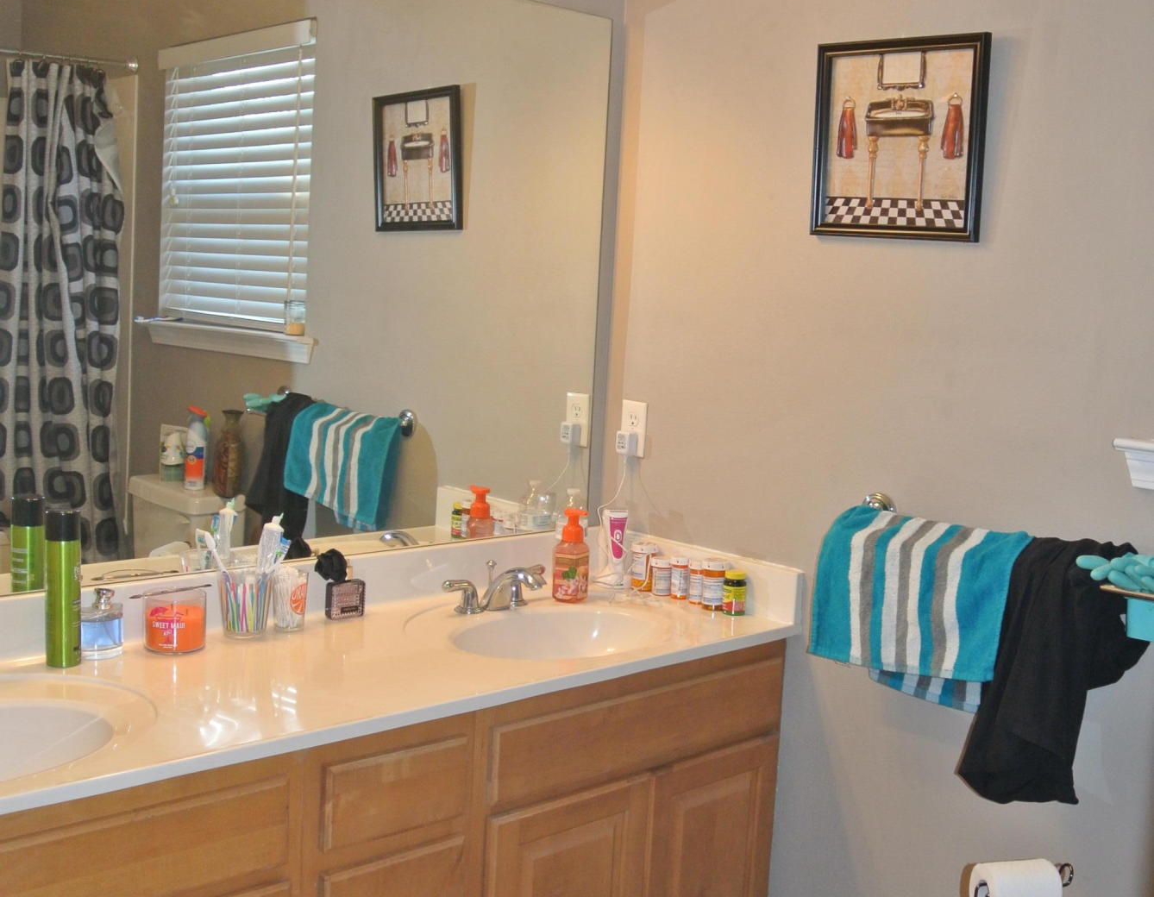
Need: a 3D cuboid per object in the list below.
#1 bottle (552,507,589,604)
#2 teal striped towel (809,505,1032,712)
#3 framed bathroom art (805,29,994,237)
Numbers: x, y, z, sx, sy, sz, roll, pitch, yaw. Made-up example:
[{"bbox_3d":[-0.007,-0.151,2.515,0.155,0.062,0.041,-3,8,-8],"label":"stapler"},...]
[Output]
[{"bbox_3d":[-0.004,0.215,2.669,0.065,0.177,0.072,-4,10,-43],"label":"bottle"},{"bbox_3d":[0.571,0.270,2.270,0.105,0.300,0.375,-4,10,-43],"label":"teal striped towel"},{"bbox_3d":[0.554,-0.534,2.333,0.023,0.338,0.338,-4,10,-43],"label":"framed bathroom art"}]

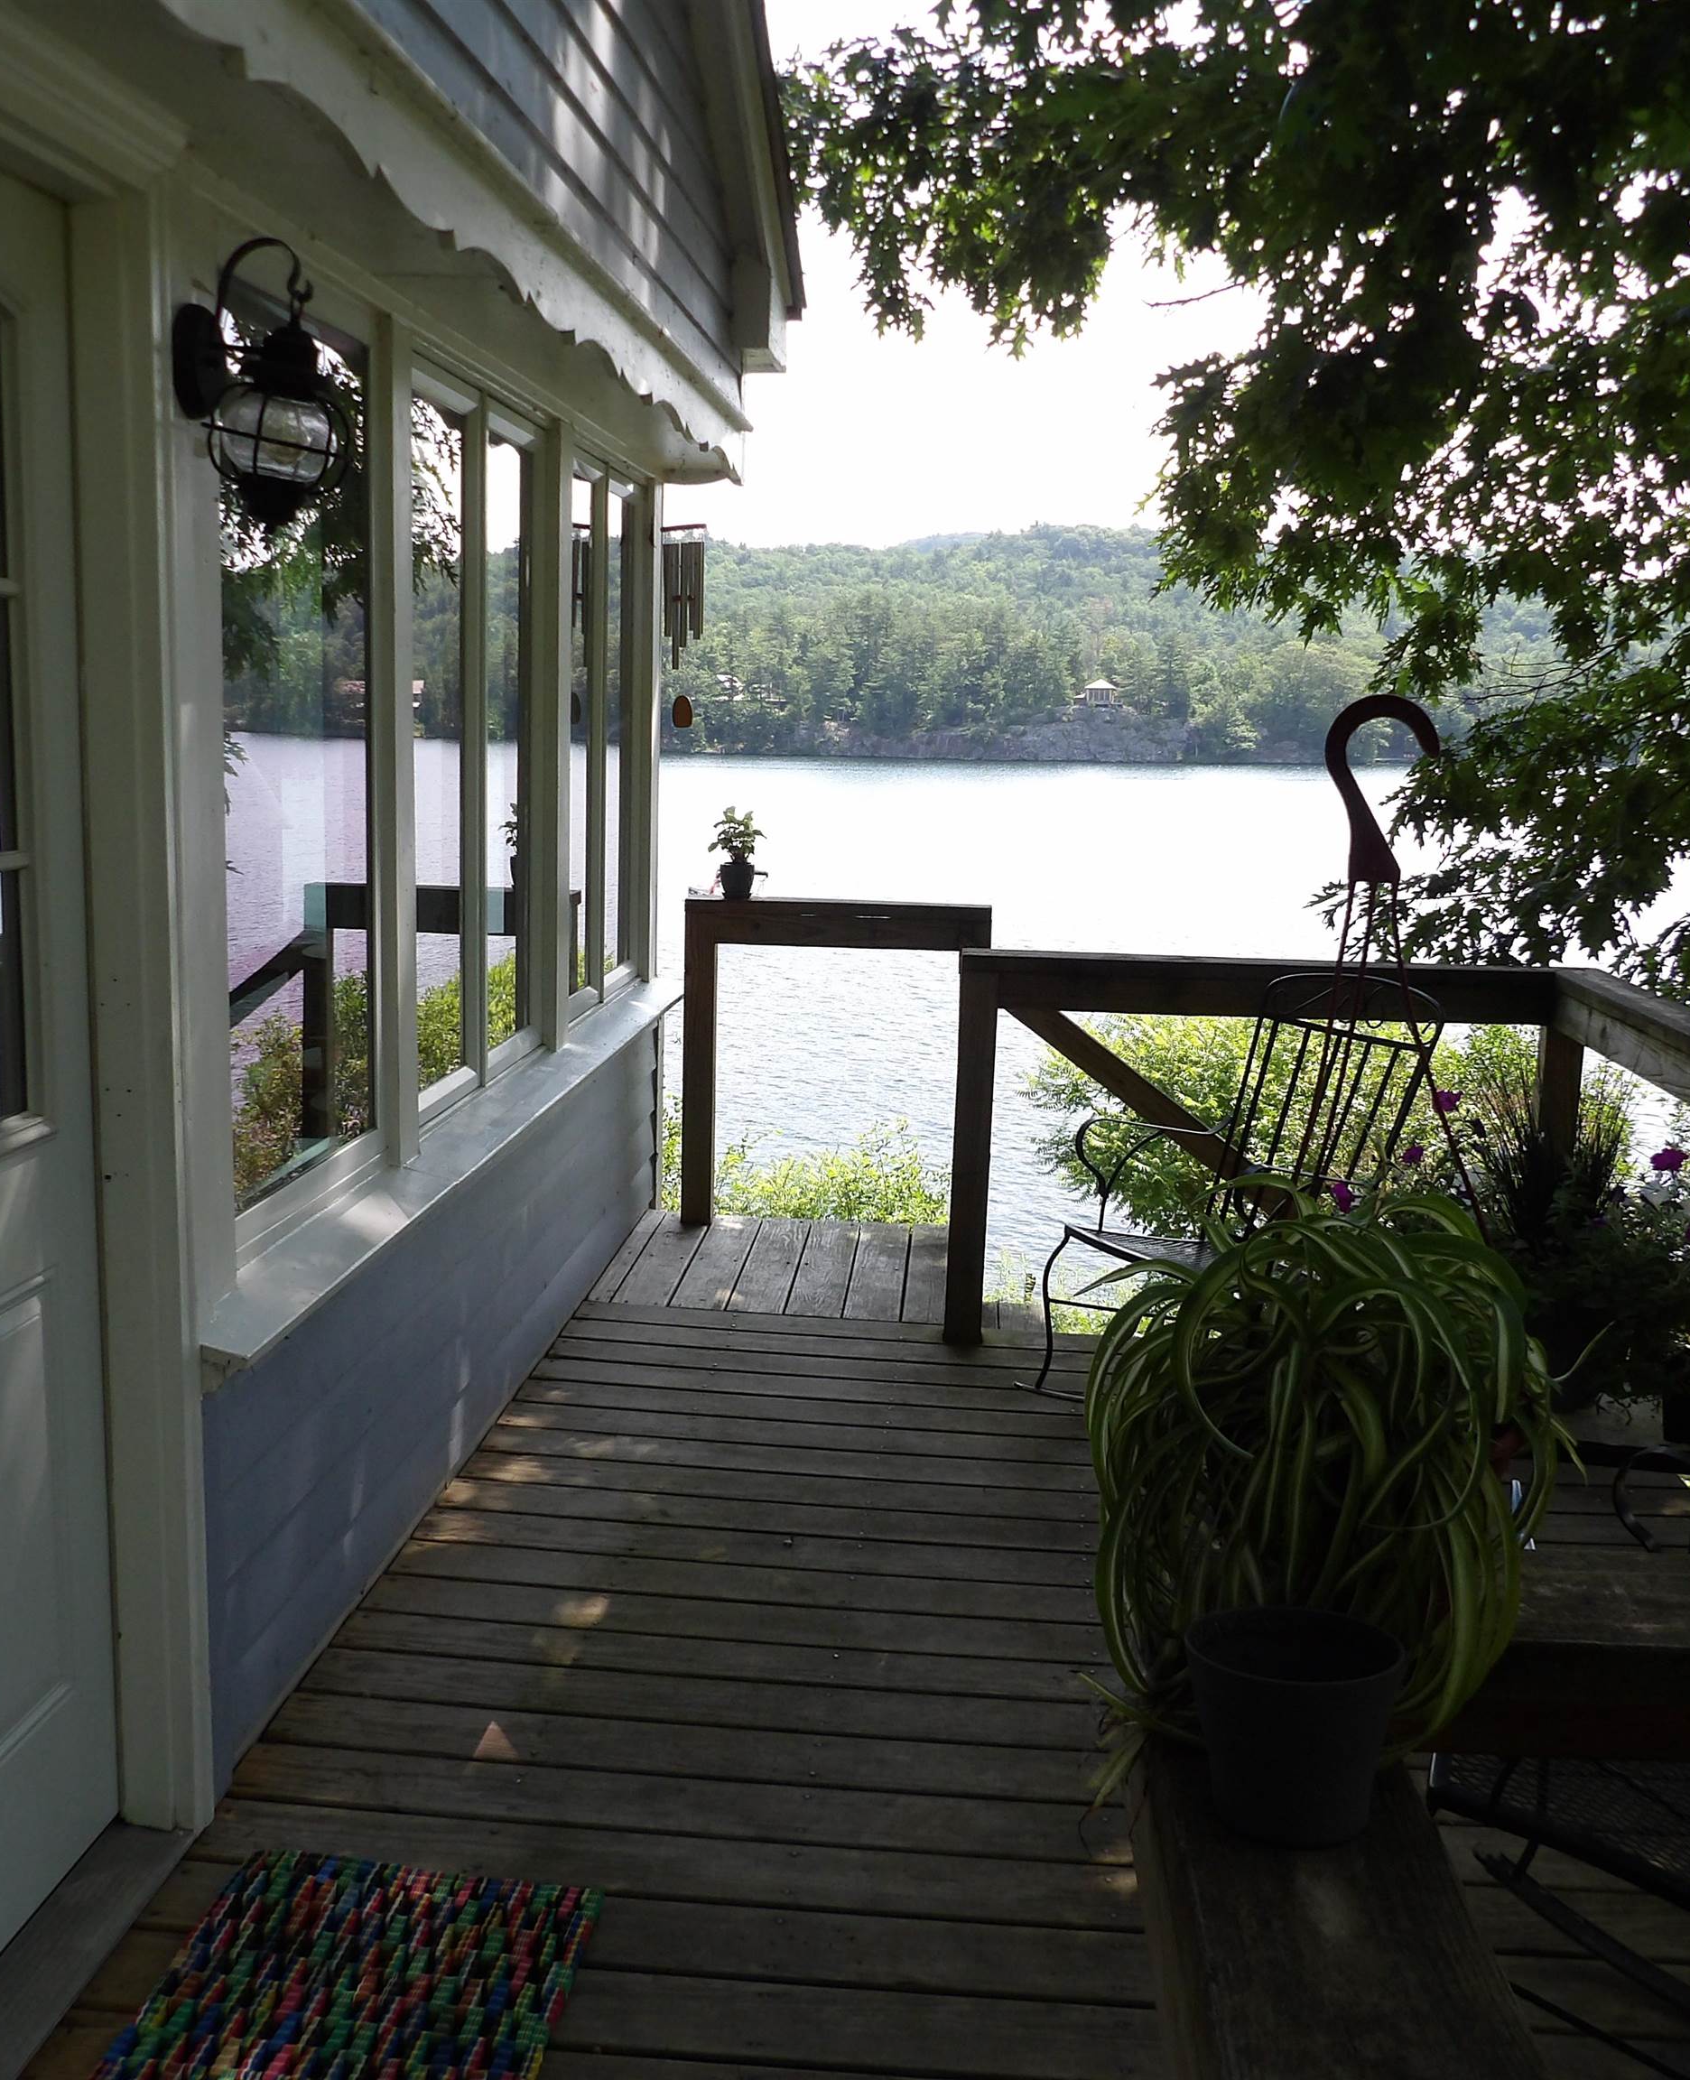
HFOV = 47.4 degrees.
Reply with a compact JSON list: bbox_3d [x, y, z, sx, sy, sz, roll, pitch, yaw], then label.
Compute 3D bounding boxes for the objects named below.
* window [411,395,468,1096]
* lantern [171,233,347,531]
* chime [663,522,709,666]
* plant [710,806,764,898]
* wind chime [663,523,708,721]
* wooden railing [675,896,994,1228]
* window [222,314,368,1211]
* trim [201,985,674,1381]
[{"bbox_3d":[-0.779,-0.545,3.671,0.040,1.280,0.370,3,10,5],"label":"window"},{"bbox_3d":[-0.721,-0.821,2.429,0.190,0.350,0.178,3,10,5],"label":"lantern"},{"bbox_3d":[-0.448,-1.230,5.333,0.125,0.399,0.125,3,10,5],"label":"chime"},{"bbox_3d":[-0.311,-0.545,5.593,0.155,0.264,0.155,3,10,5],"label":"plant"},{"bbox_3d":[-0.449,-1.151,5.346,0.125,0.560,0.125,3,10,5],"label":"wind chime"},{"bbox_3d":[-0.029,0.083,5.678,0.880,0.985,0.110,3,10,5],"label":"wooden railing"},{"bbox_3d":[-0.841,-0.446,3.001,0.040,1.330,0.640,3,10,5],"label":"window"},{"bbox_3d":[-0.694,0.141,4.160,0.135,0.065,3.340,3,10,5],"label":"trim"}]

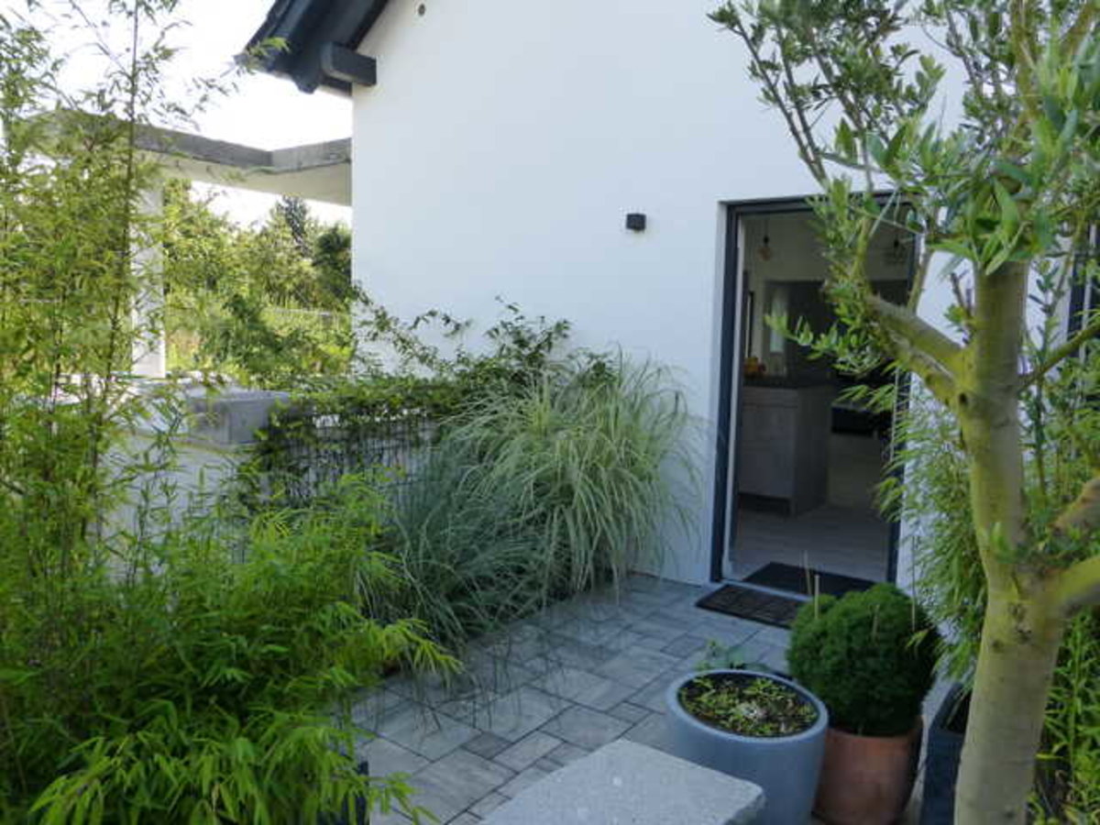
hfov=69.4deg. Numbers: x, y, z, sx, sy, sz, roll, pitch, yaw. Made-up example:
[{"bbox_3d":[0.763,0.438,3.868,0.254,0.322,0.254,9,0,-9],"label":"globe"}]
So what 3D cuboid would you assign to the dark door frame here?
[{"bbox_3d":[1.352,-0.047,4.138,0.970,2.080,0.110,6,7,36],"label":"dark door frame"}]

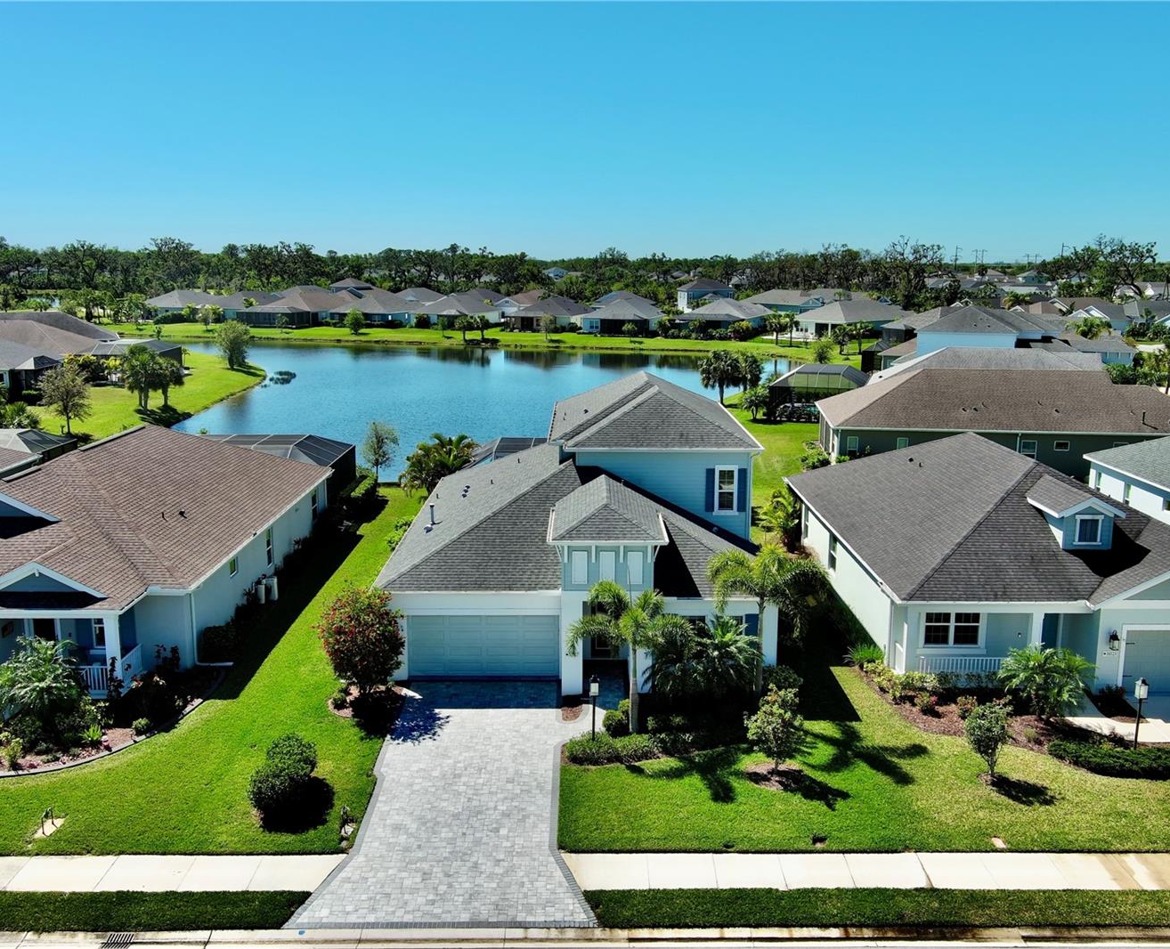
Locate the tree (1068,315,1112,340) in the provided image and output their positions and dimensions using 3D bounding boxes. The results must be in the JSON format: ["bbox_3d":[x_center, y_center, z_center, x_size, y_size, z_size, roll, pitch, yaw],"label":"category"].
[{"bbox_3d":[62.500,-16.147,142.000,5.400,6.400,5.400,0,11,0],"label":"tree"}]

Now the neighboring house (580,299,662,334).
[{"bbox_3d":[8.300,-30.577,219.000,13.000,6.100,20.500,3,11,15],"label":"neighboring house"}]

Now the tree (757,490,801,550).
[{"bbox_3d":[9.100,2.269,52.600,2.150,3.000,2.150,0,11,0],"label":"tree"}]

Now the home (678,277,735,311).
[{"bbox_3d":[28.600,-41.074,267.000,12.200,8.800,13.500,-2,11,-10],"label":"home"}]

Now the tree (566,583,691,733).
[{"bbox_3d":[1.230,5.201,32.570,3.500,4.550,3.400,0,11,0],"label":"tree"}]

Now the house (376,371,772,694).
[{"bbox_3d":[0.150,0.647,46.926,13.500,8.000,25.400,0,11,0],"label":"house"}]

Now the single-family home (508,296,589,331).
[{"bbox_3d":[-6.300,-31.328,222.542,12.600,6.000,23.500,2,11,11],"label":"single-family home"}]

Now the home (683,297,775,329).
[{"bbox_3d":[26.000,-29.574,213.205,13.200,6.000,23.500,4,11,22],"label":"home"}]

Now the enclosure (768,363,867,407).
[{"bbox_3d":[21.300,-7.627,103.600,8.400,4.000,12.000,2,11,13],"label":"enclosure"}]

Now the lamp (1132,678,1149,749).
[{"bbox_3d":[15.300,6.626,31.566,0.330,2.120,0.330,0,11,0],"label":"lamp"}]

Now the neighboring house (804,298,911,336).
[{"bbox_3d":[50.000,-27.865,205.000,21.000,6.000,13.000,-6,12,-29],"label":"neighboring house"}]

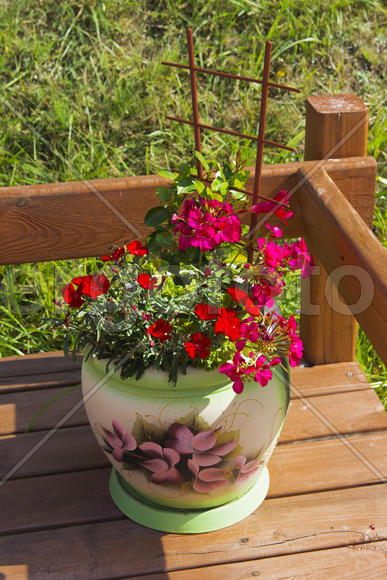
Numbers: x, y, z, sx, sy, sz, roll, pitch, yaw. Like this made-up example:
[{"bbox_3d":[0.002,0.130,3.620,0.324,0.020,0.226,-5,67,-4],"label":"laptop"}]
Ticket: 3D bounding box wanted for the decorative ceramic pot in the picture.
[{"bbox_3d":[-0.009,0.181,1.761,0.316,0.301,0.316,-1,27,1],"label":"decorative ceramic pot"}]

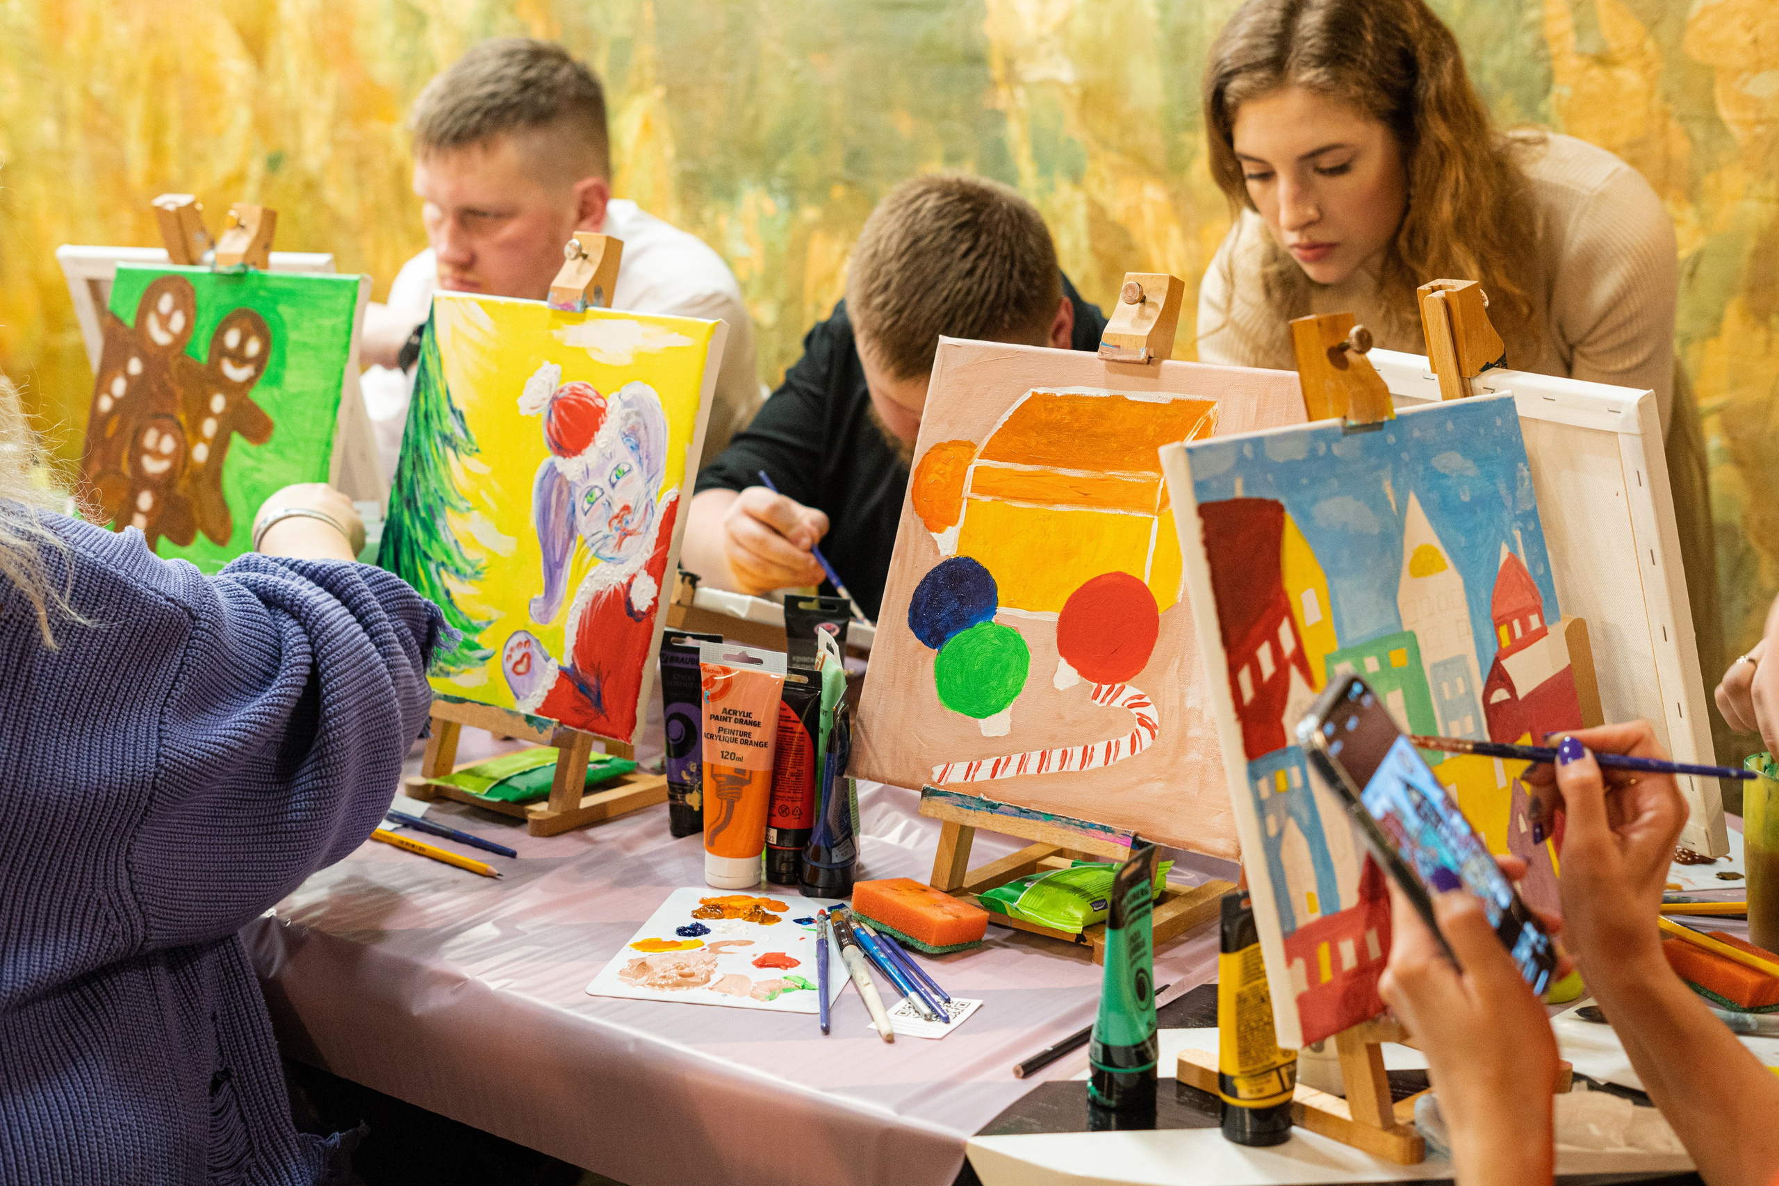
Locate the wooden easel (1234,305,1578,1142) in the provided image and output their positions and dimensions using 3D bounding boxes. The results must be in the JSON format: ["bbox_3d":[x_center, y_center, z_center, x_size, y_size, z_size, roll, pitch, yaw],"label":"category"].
[{"bbox_3d":[0.271,0.067,1.338,0.165,0.424,0.175,-12,18,-43],"label":"wooden easel"}]

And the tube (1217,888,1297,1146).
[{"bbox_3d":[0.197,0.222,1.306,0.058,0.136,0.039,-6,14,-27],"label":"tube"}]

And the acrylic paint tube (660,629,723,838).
[{"bbox_3d":[-0.142,0.102,1.792,0.054,0.148,0.035,8,15,29],"label":"acrylic paint tube"}]

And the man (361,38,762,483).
[{"bbox_3d":[-0.305,0.102,2.469,0.520,1.280,0.680,9,15,32],"label":"man"}]

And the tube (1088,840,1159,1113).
[{"bbox_3d":[0.132,0.211,1.347,0.038,0.137,0.057,7,14,27],"label":"tube"}]

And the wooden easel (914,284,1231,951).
[{"bbox_3d":[0.135,0.006,1.601,0.165,0.424,0.175,10,16,35],"label":"wooden easel"}]

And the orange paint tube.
[{"bbox_3d":[-0.104,0.118,1.687,0.063,0.164,0.040,5,14,19],"label":"orange paint tube"}]

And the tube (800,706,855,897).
[{"bbox_3d":[-0.038,0.137,1.673,0.039,0.134,0.055,5,13,18],"label":"tube"}]

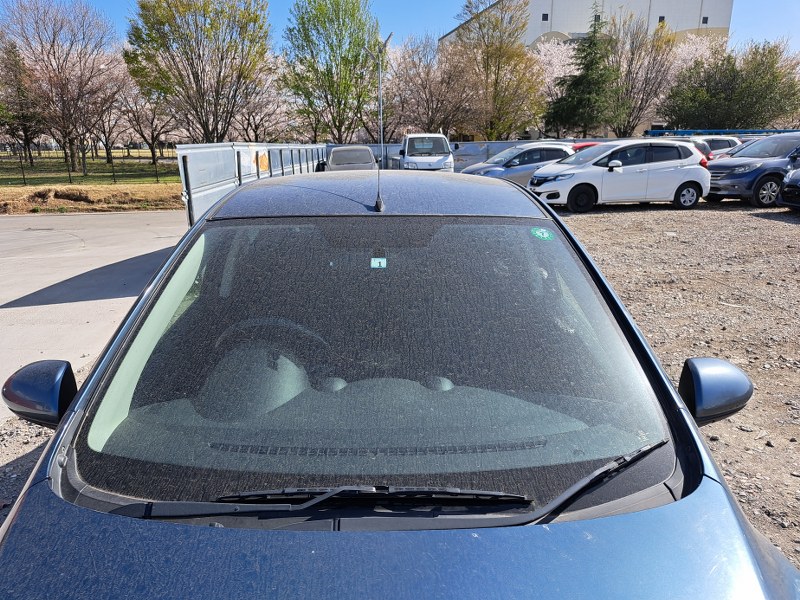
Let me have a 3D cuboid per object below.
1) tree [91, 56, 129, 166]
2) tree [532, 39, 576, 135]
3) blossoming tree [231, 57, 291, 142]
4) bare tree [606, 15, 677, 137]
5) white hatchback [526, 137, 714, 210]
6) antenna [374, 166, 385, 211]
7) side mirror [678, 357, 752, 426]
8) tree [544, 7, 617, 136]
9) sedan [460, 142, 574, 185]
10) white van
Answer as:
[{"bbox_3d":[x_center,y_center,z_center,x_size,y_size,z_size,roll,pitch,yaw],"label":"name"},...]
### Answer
[{"bbox_3d":[-17.639,-11.659,34.002,2.640,6.450,2.640,-1,17,0],"label":"tree"},{"bbox_3d":[11.629,-15.330,41.376,3.650,7.640,3.650,-1,17,0],"label":"tree"},{"bbox_3d":[-8.722,-12.083,34.958,3.910,6.010,3.710,-1,17,0],"label":"blossoming tree"},{"bbox_3d":[16.254,-14.569,37.446,4.390,8.400,4.170,-1,17,0],"label":"bare tree"},{"bbox_3d":[5.047,-2.946,12.988,3.980,1.525,1.700,-4,17,-9],"label":"white hatchback"},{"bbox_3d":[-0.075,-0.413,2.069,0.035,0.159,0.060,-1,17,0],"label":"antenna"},{"bbox_3d":[0.826,0.237,1.470,0.200,0.155,0.115,0,17,2],"label":"side mirror"},{"bbox_3d":[11.811,-14.387,36.436,4.530,8.700,4.310,-1,17,0],"label":"tree"},{"bbox_3d":[3.765,-4.150,17.362,4.100,1.500,1.700,-4,17,-10],"label":"sedan"},{"bbox_3d":[0.733,-5.020,20.010,1.680,1.860,4.100,-3,17,-7],"label":"white van"}]

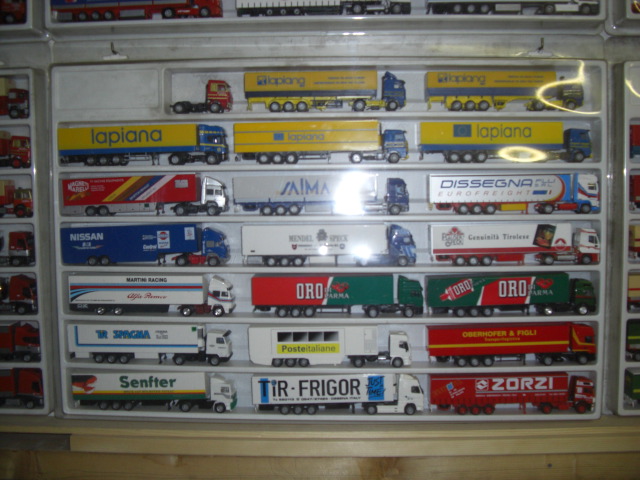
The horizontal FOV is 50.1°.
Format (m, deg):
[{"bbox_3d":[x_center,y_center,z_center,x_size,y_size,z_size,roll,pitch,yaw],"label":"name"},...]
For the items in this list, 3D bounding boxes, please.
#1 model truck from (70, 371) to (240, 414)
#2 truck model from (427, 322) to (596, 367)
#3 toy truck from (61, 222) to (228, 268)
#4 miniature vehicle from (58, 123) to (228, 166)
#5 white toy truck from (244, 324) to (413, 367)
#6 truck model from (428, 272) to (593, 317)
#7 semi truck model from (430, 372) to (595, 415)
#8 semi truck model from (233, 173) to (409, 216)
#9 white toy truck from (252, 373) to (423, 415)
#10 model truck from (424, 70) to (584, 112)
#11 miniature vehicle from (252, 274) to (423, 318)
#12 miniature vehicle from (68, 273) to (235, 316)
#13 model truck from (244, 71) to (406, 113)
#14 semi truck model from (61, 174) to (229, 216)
[{"bbox_3d":[-0.187,0.171,0.783,0.182,0.045,0.031,0,3,1],"label":"model truck"},{"bbox_3d":[0.213,0.116,0.768,0.181,0.044,0.031,0,3,2],"label":"truck model"},{"bbox_3d":[-0.196,0.006,0.775,0.183,0.045,0.031,0,3,1],"label":"toy truck"},{"bbox_3d":[-0.196,-0.107,0.769,0.185,0.044,0.031,0,3,1],"label":"miniature vehicle"},{"bbox_3d":[0.012,0.118,0.774,0.181,0.045,0.031,0,3,2],"label":"white toy truck"},{"bbox_3d":[0.213,0.061,0.771,0.183,0.045,0.031,0,3,1],"label":"truck model"},{"bbox_3d":[0.215,0.171,0.771,0.175,0.045,0.031,0,3,2],"label":"semi truck model"},{"bbox_3d":[0.001,-0.050,0.768,0.194,0.044,0.031,0,3,1],"label":"semi truck model"},{"bbox_3d":[0.020,0.172,0.777,0.191,0.046,0.031,0,3,2],"label":"white toy truck"},{"bbox_3d":[0.201,-0.161,0.752,0.165,0.042,0.031,0,3,2],"label":"model truck"},{"bbox_3d":[0.020,0.064,0.774,0.190,0.045,0.031,0,3,1],"label":"miniature vehicle"},{"bbox_3d":[-0.189,0.062,0.777,0.181,0.046,0.031,0,3,2],"label":"miniature vehicle"},{"bbox_3d":[0.006,-0.162,0.758,0.176,0.043,0.031,0,3,2],"label":"model truck"},{"bbox_3d":[-0.195,-0.050,0.772,0.180,0.045,0.031,0,3,1],"label":"semi truck model"}]

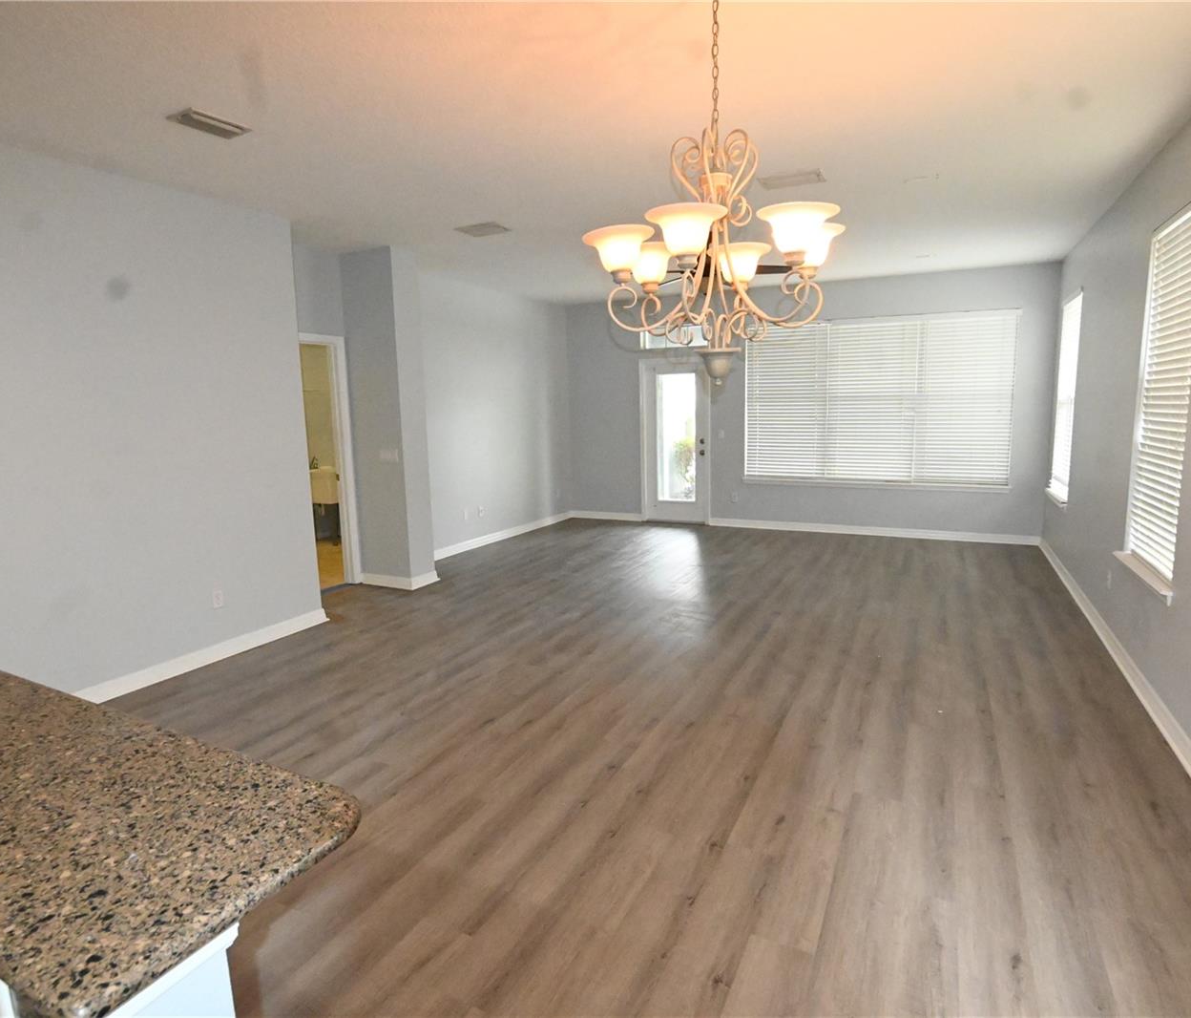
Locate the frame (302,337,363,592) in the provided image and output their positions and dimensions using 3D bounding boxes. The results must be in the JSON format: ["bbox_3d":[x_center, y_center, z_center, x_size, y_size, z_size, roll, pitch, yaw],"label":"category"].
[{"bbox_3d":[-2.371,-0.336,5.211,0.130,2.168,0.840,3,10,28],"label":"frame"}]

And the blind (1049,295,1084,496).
[{"bbox_3d":[4.161,-0.969,5.588,0.110,1.709,0.888,3,10,28],"label":"blind"}]

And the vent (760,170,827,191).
[{"bbox_3d":[1.171,-1.954,3.769,0.334,0.030,0.237,3,10,28],"label":"vent"}]

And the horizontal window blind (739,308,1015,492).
[{"bbox_3d":[3.024,-1.183,7.035,2.735,1.843,0.120,3,10,28],"label":"horizontal window blind"}]

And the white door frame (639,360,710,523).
[{"bbox_3d":[1.034,-0.845,8.164,0.943,2.094,0.120,3,10,28],"label":"white door frame"}]

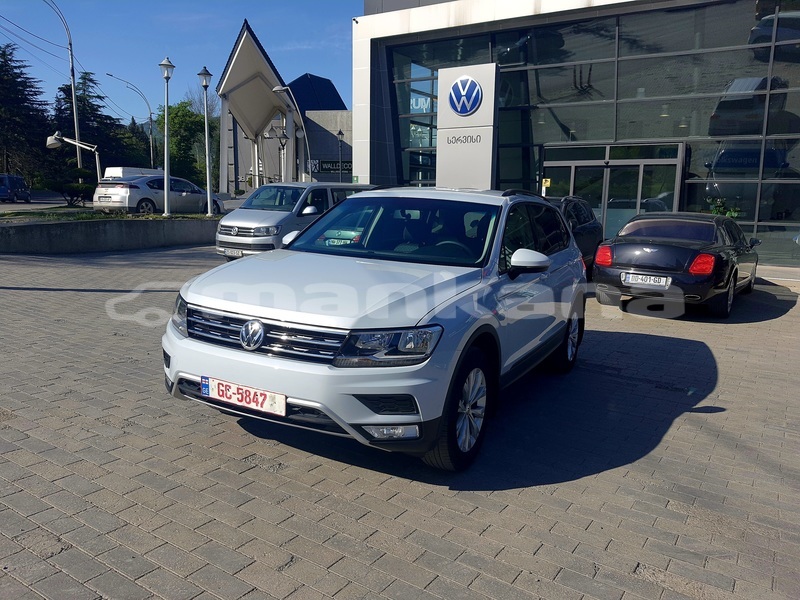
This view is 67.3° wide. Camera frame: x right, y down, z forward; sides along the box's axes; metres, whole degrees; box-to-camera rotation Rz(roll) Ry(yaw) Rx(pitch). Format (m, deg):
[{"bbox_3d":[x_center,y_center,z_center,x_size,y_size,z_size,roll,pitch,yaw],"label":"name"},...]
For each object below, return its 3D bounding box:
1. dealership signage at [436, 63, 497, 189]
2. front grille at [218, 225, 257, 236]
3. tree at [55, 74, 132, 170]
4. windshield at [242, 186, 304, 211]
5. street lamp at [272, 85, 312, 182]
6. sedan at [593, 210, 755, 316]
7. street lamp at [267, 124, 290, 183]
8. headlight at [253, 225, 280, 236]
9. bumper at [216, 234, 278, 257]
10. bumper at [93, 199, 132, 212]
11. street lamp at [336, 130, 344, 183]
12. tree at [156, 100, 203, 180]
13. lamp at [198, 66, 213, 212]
[{"bbox_3d":[1.920,-4.000,17.800,1.770,5.400,0.400,7,11,27],"label":"dealership signage"},{"bbox_3d":[-3.345,-1.390,12.240,1.020,0.220,0.150,7,11,32],"label":"front grille"},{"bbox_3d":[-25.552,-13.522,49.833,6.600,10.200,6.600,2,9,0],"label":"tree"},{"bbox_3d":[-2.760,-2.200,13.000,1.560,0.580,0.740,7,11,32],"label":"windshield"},{"bbox_3d":[-4.540,-6.140,25.360,1.700,5.600,0.500,1,9,0],"label":"street lamp"},{"bbox_3d":[4.850,-0.710,10.250,1.960,1.480,5.280,8,10,35],"label":"sedan"},{"bbox_3d":[-4.698,-4.720,24.359,0.550,4.400,0.550,2,9,0],"label":"street lamp"},{"bbox_3d":[-2.660,-1.375,12.030,0.420,0.220,0.340,7,11,32],"label":"headlight"},{"bbox_3d":[-3.420,-1.120,12.950,1.870,0.500,0.500,7,11,30],"label":"bumper"},{"bbox_3d":[-8.930,-2.980,18.580,1.740,0.470,0.400,7,11,29],"label":"bumper"},{"bbox_3d":[-3.870,-8.550,39.100,0.480,4.800,0.480,1,9,0],"label":"street lamp"},{"bbox_3d":[-16.033,-11.058,44.588,4.200,7.200,4.200,2,9,0],"label":"tree"},{"bbox_3d":[-6.130,-5.020,19.160,0.460,4.600,0.460,1,9,0],"label":"lamp"}]

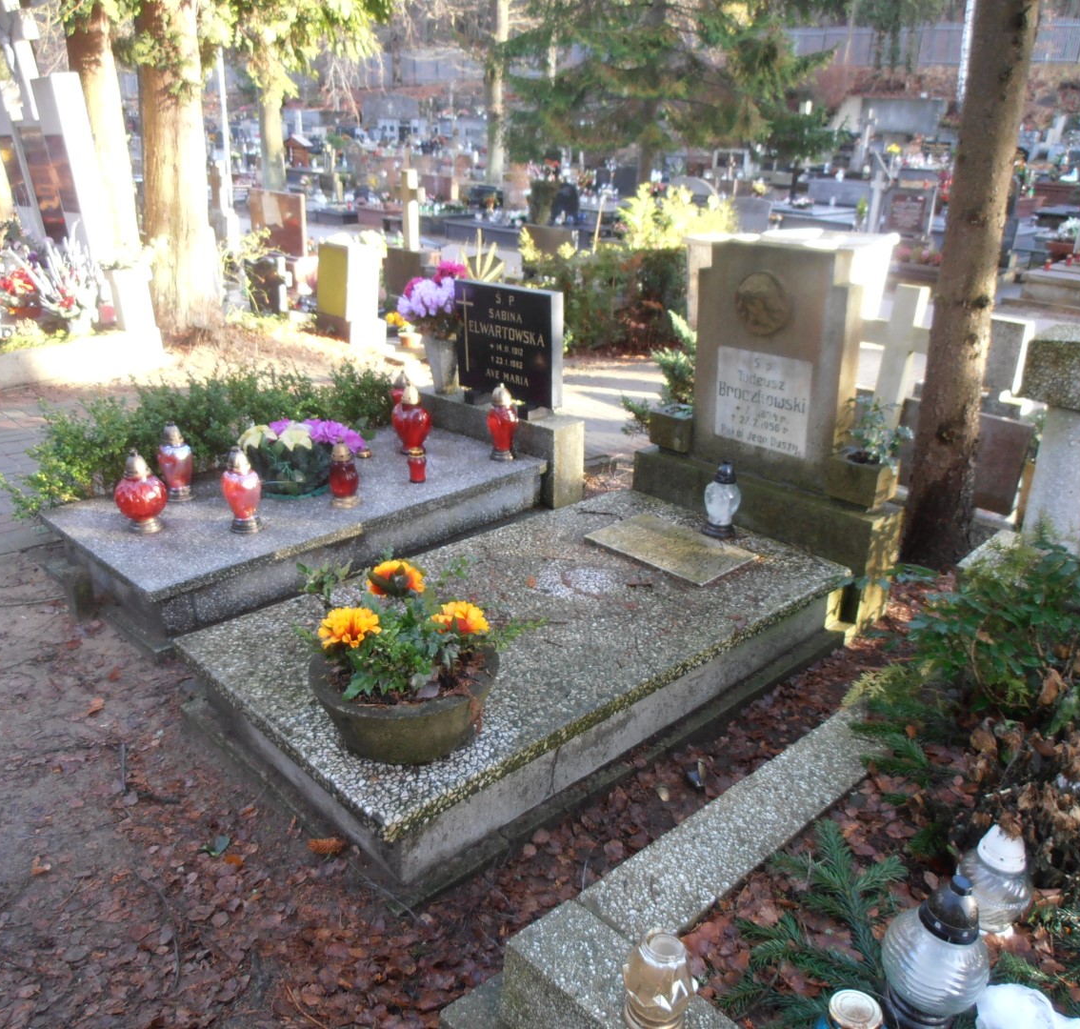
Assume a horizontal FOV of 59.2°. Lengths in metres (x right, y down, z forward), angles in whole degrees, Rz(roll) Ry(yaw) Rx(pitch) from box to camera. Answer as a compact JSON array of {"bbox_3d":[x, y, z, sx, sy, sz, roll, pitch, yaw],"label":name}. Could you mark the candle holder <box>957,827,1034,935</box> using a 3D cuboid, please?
[{"bbox_3d":[0.887,0.696,1.846,0.134,0.224,0.134,-18,28,-41],"label":"candle holder"}]

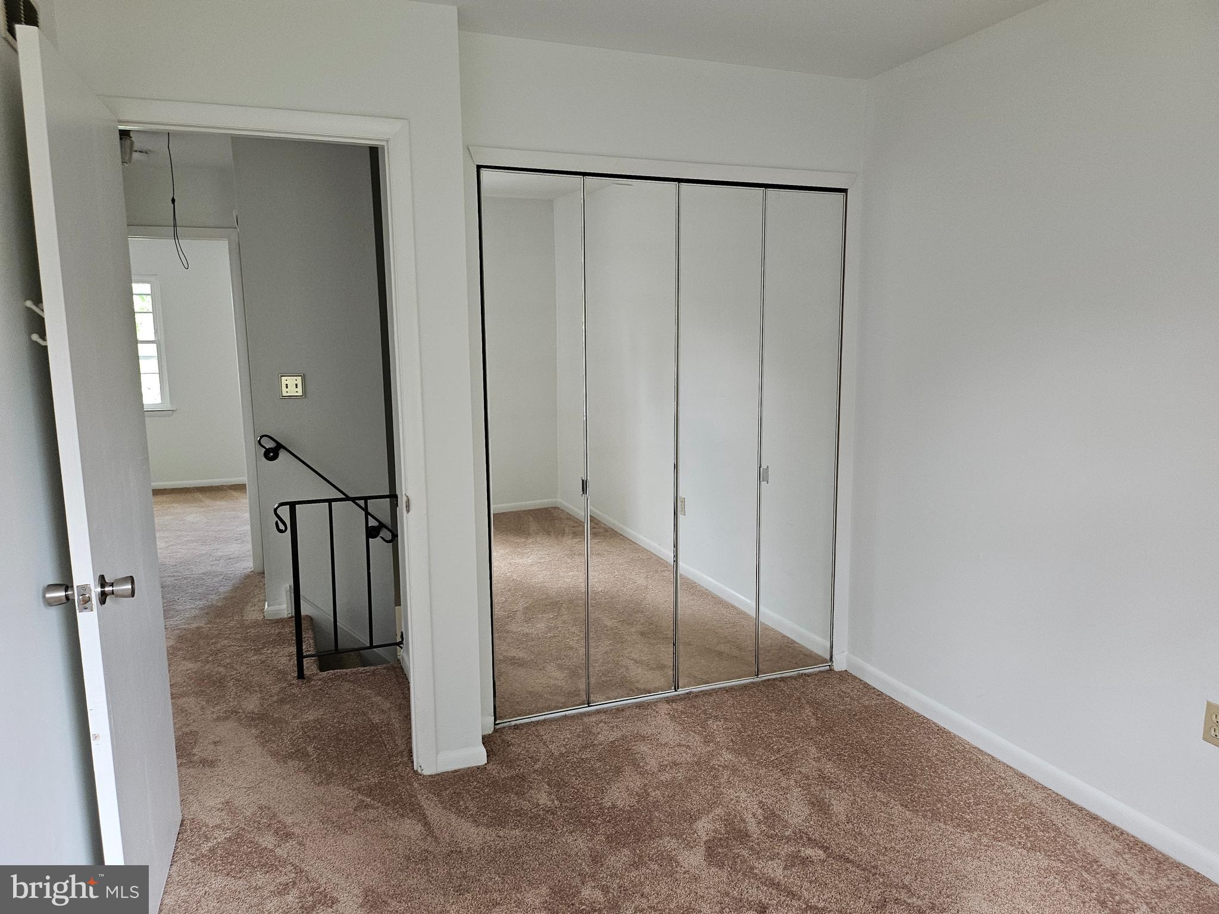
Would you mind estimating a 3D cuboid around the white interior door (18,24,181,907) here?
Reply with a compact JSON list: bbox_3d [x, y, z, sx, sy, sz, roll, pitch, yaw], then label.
[{"bbox_3d":[-1.210,0.144,2.081,0.035,2.030,0.748,-4,9,-19],"label":"white interior door"}]

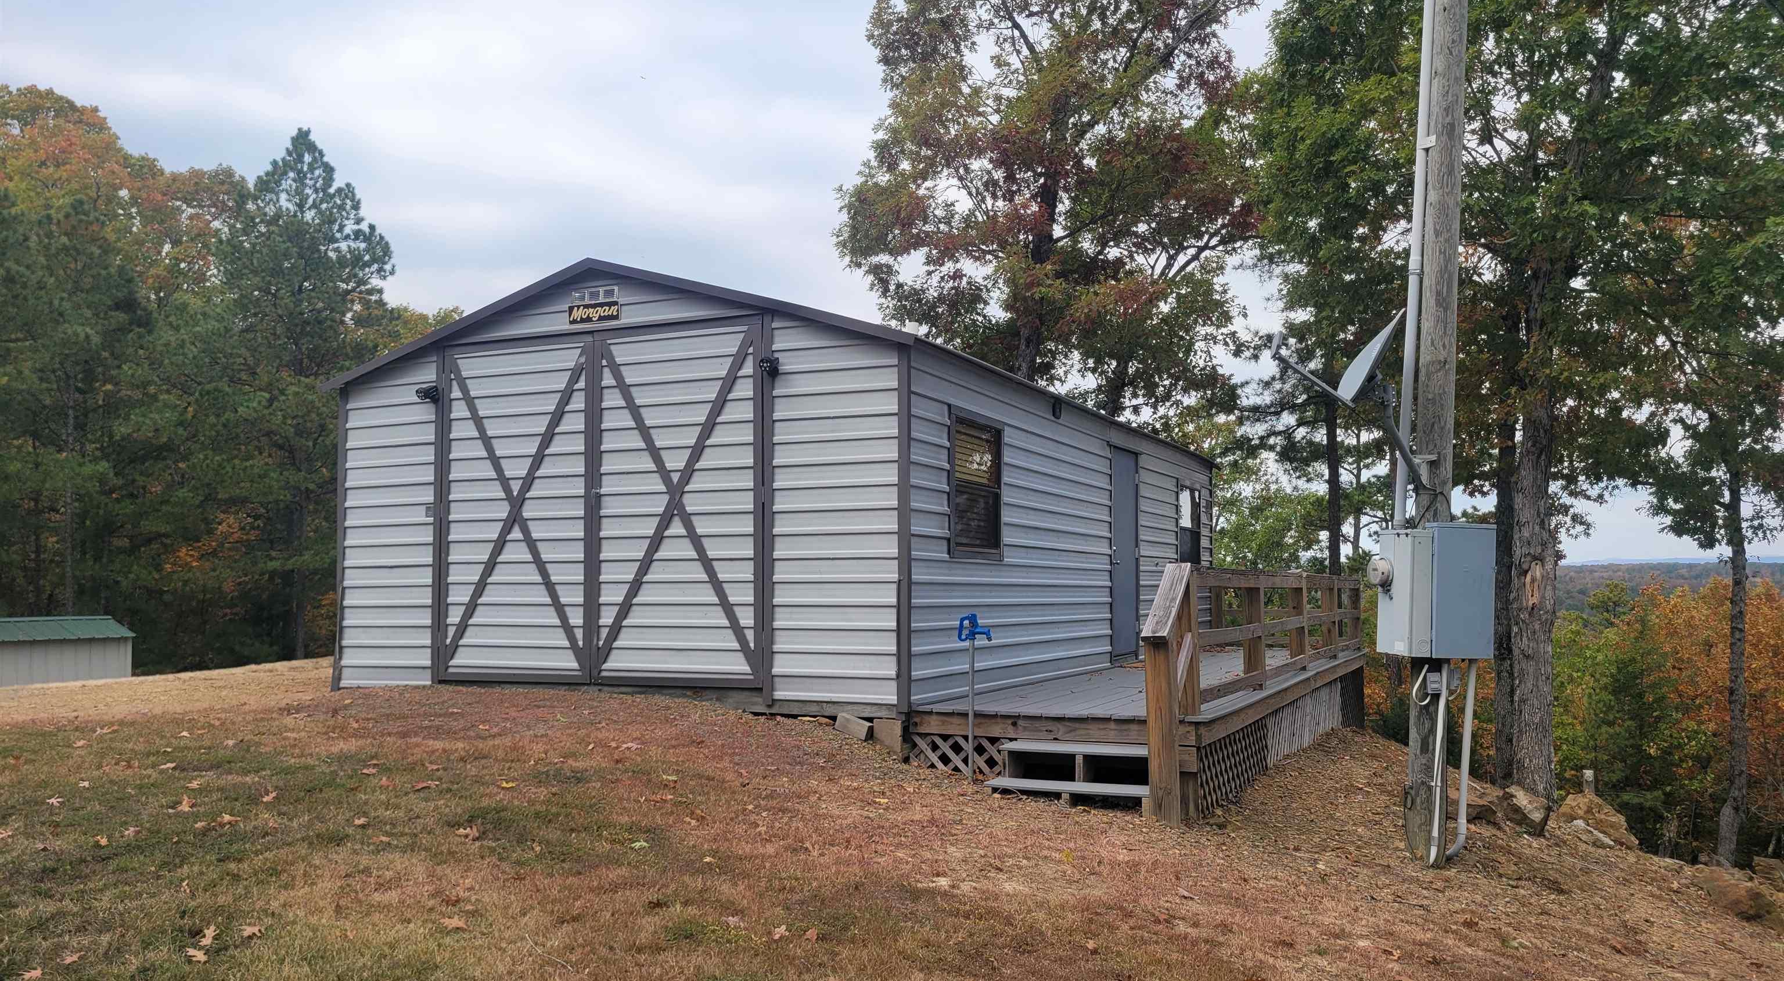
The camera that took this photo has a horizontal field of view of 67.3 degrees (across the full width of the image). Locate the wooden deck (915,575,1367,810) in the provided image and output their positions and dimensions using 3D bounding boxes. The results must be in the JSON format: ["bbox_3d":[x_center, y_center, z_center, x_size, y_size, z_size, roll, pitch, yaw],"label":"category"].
[{"bbox_3d":[2.830,1.475,11.900,1.795,1.498,9.734,-2,-5,26],"label":"wooden deck"}]

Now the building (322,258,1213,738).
[{"bbox_3d":[-0.257,0.223,13.417,5.129,3.167,8.877,-2,-5,26],"label":"building"}]

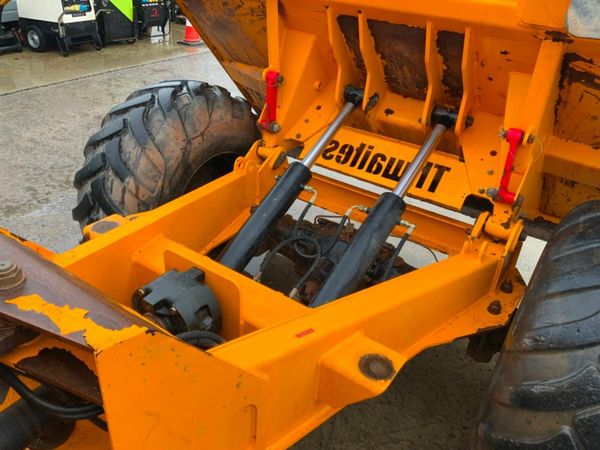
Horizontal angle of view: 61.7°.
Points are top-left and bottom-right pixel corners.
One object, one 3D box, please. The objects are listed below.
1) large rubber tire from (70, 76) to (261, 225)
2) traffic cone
[{"bbox_3d":[-0.563,-0.144,2.514,0.415,1.080,1.080,21,33,26],"label":"large rubber tire"},{"bbox_3d":[-1.979,-3.749,9.219,0.410,0.750,0.410,22,33,27],"label":"traffic cone"}]

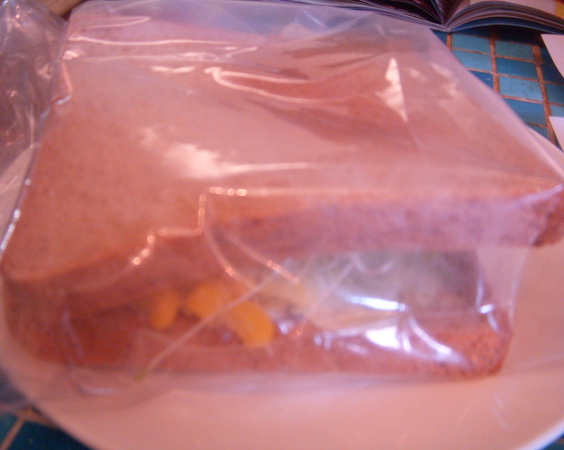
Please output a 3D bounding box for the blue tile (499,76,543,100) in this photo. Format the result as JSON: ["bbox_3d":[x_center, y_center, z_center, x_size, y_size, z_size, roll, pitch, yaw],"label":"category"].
[{"bbox_3d":[0.118,-0.066,0.327,0.020,0.005,0.020,11,39,8],"label":"blue tile"}]

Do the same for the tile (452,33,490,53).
[{"bbox_3d":[0.105,-0.099,0.368,0.020,0.005,0.020,11,39,8],"label":"tile"}]

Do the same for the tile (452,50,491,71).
[{"bbox_3d":[0.100,-0.085,0.350,0.020,0.005,0.020,11,39,8],"label":"tile"}]

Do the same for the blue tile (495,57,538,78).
[{"bbox_3d":[0.122,-0.080,0.345,0.020,0.005,0.020,11,39,8],"label":"blue tile"}]

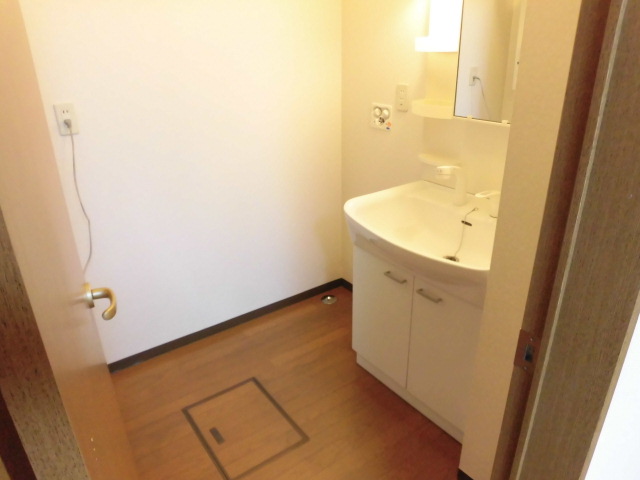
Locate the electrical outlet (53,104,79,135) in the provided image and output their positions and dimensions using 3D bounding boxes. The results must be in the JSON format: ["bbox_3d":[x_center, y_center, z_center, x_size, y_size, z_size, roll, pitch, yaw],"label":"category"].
[{"bbox_3d":[-0.997,-0.475,1.752,0.071,0.118,0.014,-17,28,-32],"label":"electrical outlet"}]

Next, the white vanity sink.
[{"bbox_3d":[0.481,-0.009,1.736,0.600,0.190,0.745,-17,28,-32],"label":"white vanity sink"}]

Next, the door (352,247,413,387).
[{"bbox_3d":[0.267,0.327,1.946,0.022,0.555,0.365,-17,28,-32],"label":"door"}]

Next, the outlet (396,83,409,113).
[{"bbox_3d":[0.396,-0.681,2.139,0.014,0.122,0.070,-17,28,-32],"label":"outlet"}]

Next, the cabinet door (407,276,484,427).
[{"bbox_3d":[0.480,0.439,1.674,0.022,0.555,0.365,-17,28,-32],"label":"cabinet door"}]

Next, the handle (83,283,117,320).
[{"bbox_3d":[-0.469,0.133,0.961,0.055,0.054,0.118,-12,25,-23],"label":"handle"}]

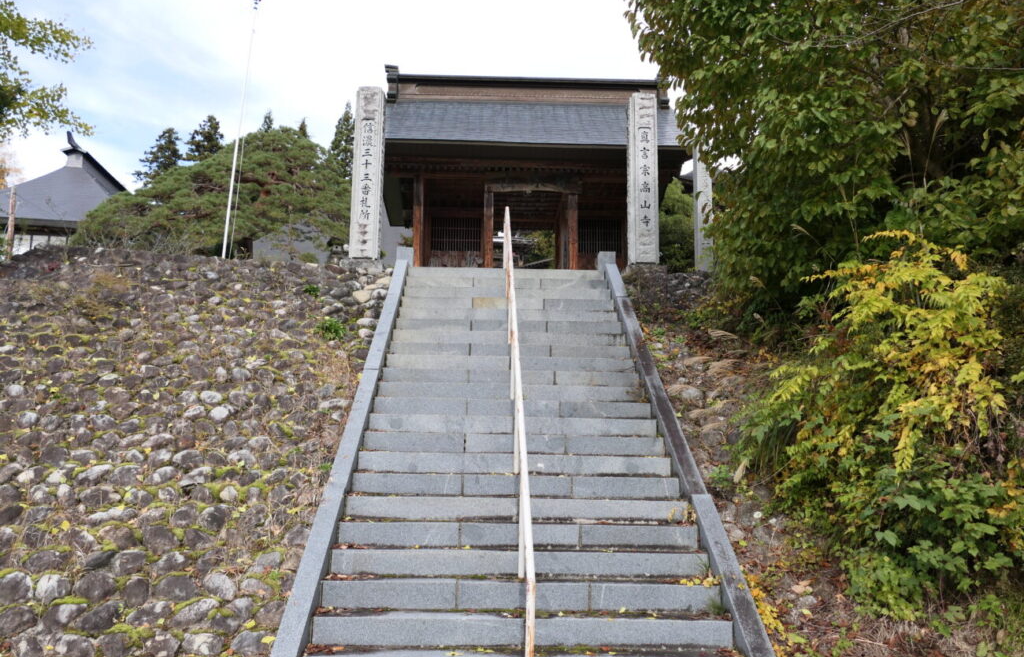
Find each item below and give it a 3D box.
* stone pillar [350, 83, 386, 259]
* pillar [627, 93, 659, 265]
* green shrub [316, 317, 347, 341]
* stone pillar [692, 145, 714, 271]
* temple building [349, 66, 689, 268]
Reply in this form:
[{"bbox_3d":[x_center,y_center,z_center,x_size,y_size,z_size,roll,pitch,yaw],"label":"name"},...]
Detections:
[{"bbox_3d":[-2.110,-2.238,10.464,0.388,2.591,0.380,1,-9,-2],"label":"stone pillar"},{"bbox_3d":[1.945,-2.191,10.636,0.385,2.624,0.380,1,-9,-2],"label":"pillar"},{"bbox_3d":[-2.049,0.011,8.075,0.330,0.280,0.300,1,-9,-2],"label":"green shrub"},{"bbox_3d":[3.097,-1.923,11.531,0.239,2.111,0.230,1,-9,-2],"label":"stone pillar"},{"bbox_3d":[0.153,-2.935,15.955,6.339,6.178,5.078,1,-9,-2],"label":"temple building"}]

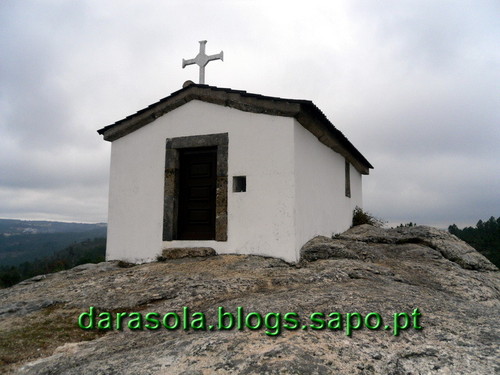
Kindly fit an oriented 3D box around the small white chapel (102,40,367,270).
[{"bbox_3d":[0.344,-0.461,11.544,5.116,4.809,7.376,-3,-8,25],"label":"small white chapel"}]

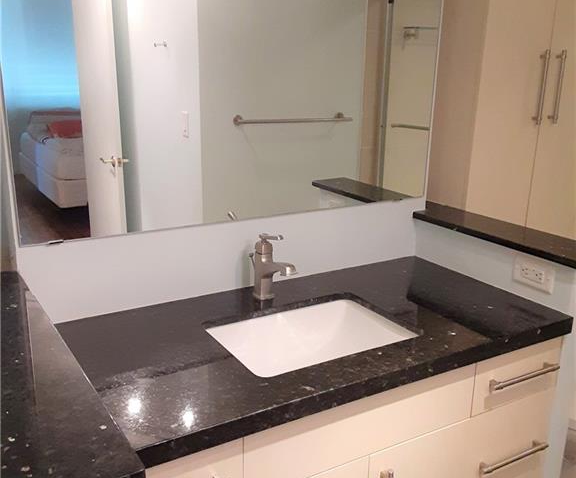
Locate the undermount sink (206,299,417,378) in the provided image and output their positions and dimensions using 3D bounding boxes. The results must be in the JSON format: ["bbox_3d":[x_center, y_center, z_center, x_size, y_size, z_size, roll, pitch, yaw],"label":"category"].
[{"bbox_3d":[0.053,0.293,1.400,0.442,0.155,0.307,-8,18,-30],"label":"undermount sink"}]

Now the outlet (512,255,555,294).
[{"bbox_3d":[0.633,0.093,1.551,0.009,0.070,0.116,-8,18,-30],"label":"outlet"}]

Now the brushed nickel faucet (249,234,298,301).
[{"bbox_3d":[-0.041,0.074,1.520,0.054,0.177,0.184,-8,18,-30],"label":"brushed nickel faucet"}]

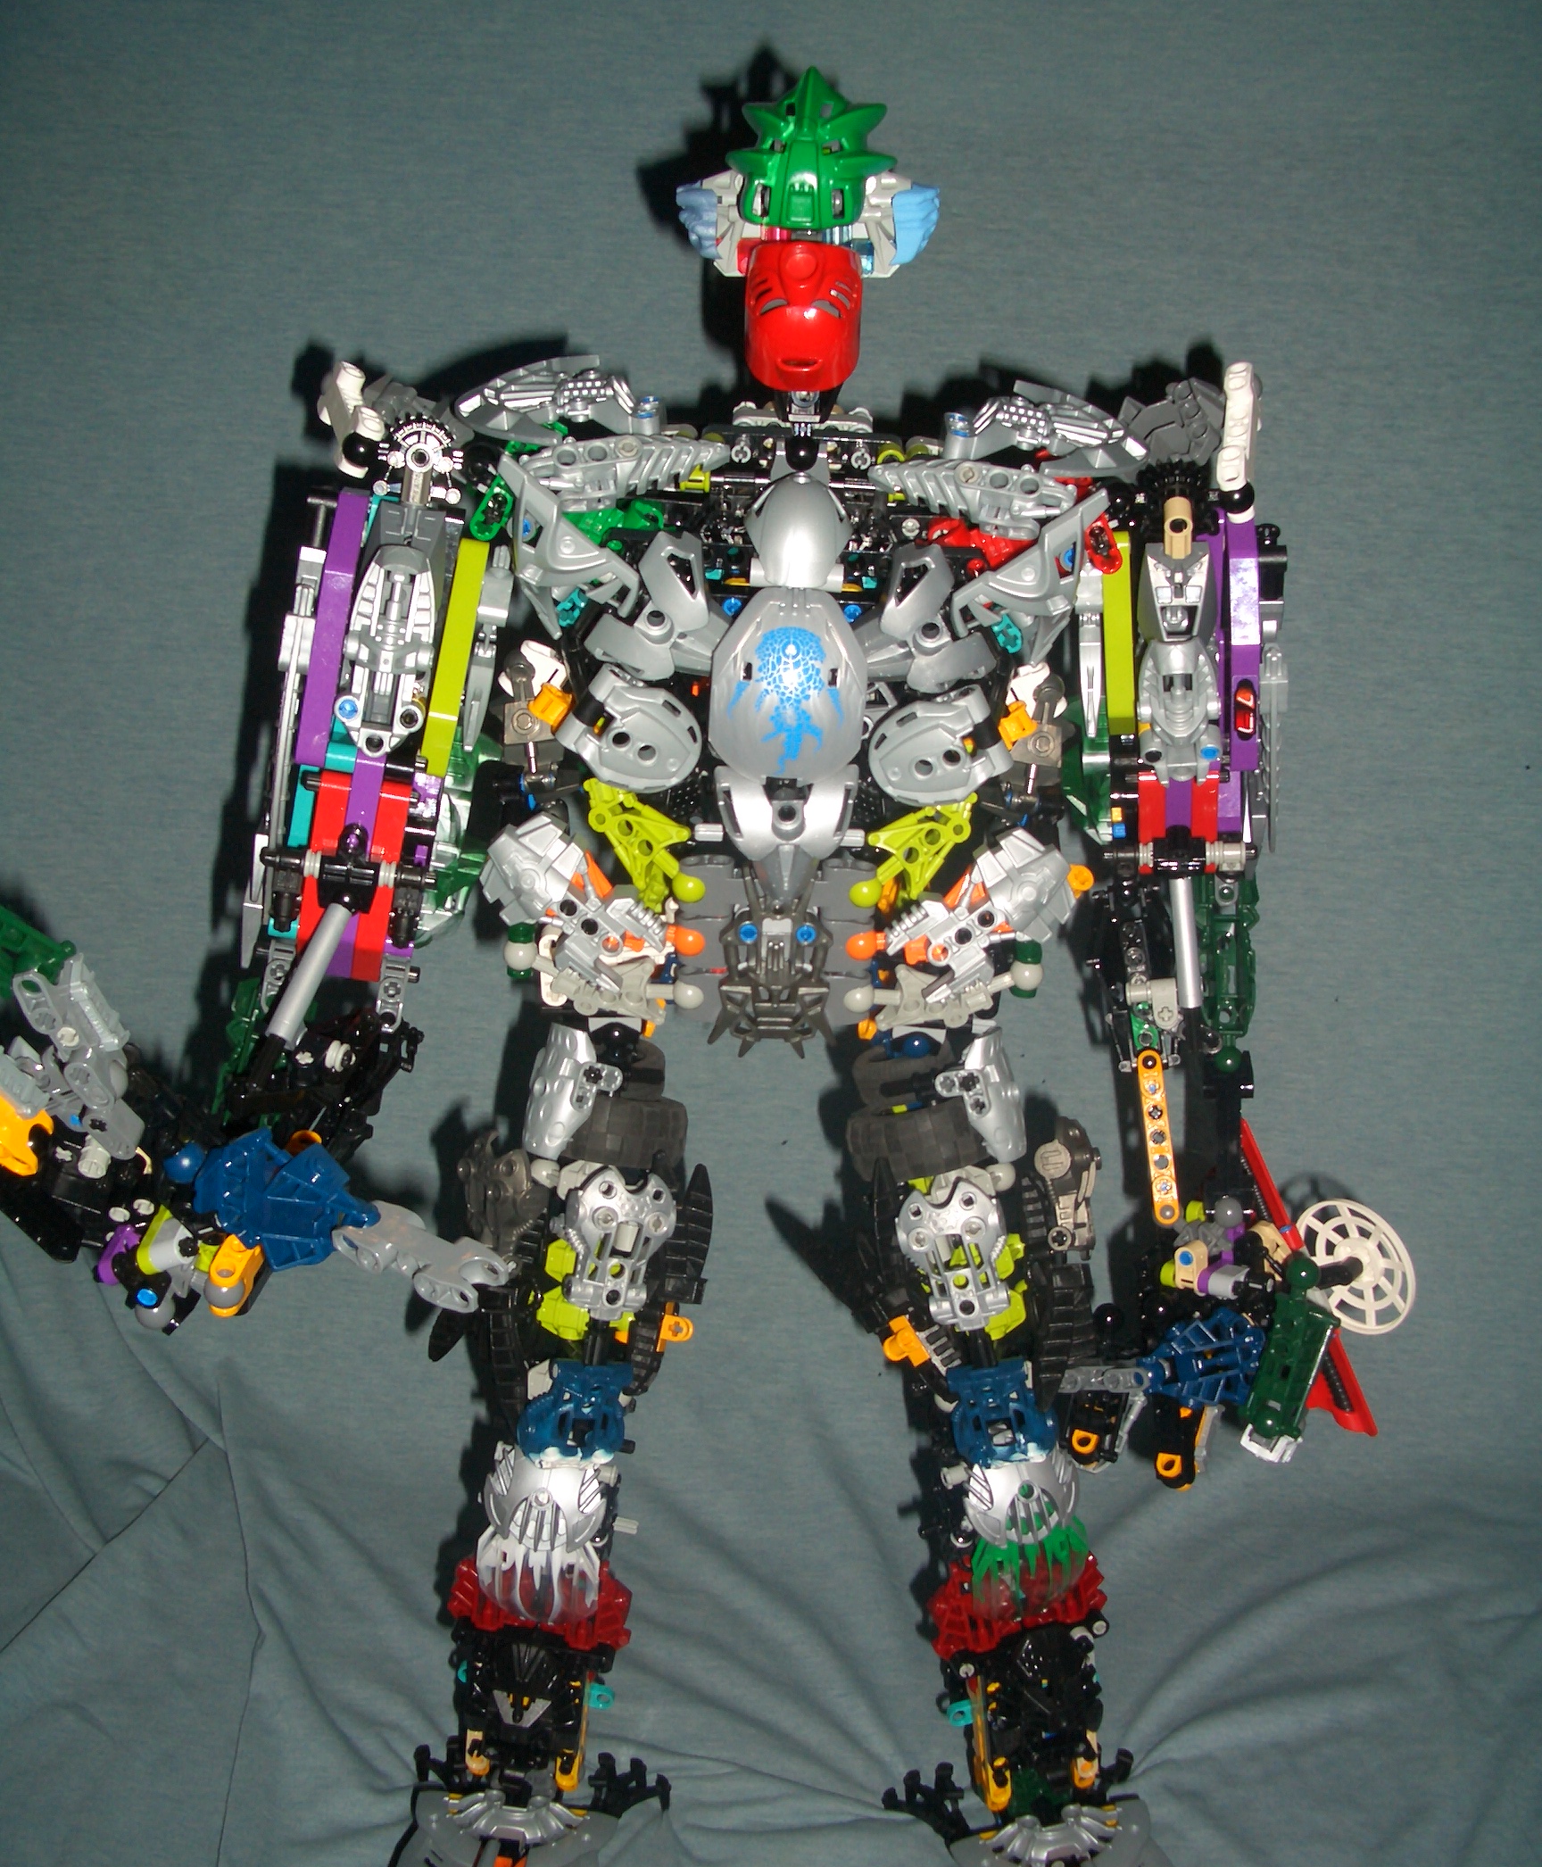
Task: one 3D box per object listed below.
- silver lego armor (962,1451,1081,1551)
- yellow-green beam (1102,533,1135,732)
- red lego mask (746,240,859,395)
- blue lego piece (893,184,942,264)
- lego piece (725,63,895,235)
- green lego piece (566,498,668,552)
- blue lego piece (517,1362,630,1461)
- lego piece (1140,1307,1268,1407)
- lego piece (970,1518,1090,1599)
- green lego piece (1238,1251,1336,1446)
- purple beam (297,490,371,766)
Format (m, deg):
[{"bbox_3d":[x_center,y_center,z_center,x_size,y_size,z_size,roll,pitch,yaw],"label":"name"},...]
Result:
[{"bbox_3d":[0.079,0.177,0.654,0.035,0.034,0.017,-11,-1,4],"label":"silver lego armor"},{"bbox_3d":[0.100,-0.085,0.596,0.008,0.061,0.018,-2,28,10],"label":"yellow-green beam"},{"bbox_3d":[0.009,-0.168,0.565,0.032,0.041,0.023,0,15,0],"label":"red lego mask"},{"bbox_3d":[0.037,-0.181,0.532,0.013,0.021,0.016,-4,19,-7],"label":"blue lego piece"},{"bbox_3d":[0.010,-0.197,0.522,0.041,0.041,0.022,1,21,1],"label":"lego piece"},{"bbox_3d":[-0.043,-0.109,0.555,0.031,0.018,0.018,5,12,-4],"label":"green lego piece"},{"bbox_3d":[-0.058,0.138,0.603,0.032,0.030,0.022,8,9,-14],"label":"blue lego piece"},{"bbox_3d":[0.135,0.132,0.648,0.041,0.030,0.022,-9,-5,10],"label":"lego piece"},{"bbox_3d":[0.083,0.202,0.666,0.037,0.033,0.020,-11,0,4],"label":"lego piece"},{"bbox_3d":[0.160,0.128,0.645,0.021,0.055,0.018,12,0,16],"label":"green lego piece"},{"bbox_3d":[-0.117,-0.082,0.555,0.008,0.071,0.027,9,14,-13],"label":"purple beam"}]

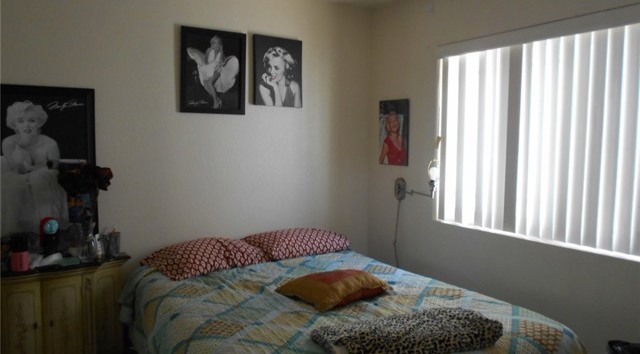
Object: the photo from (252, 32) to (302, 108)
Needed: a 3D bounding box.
[{"bbox_3d":[-0.318,-0.783,3.596,0.400,0.500,0.033,-3,6,-32],"label":"photo"}]

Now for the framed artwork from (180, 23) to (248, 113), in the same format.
[{"bbox_3d":[-0.740,-0.729,3.340,0.460,0.570,0.033,-3,6,-32],"label":"framed artwork"}]

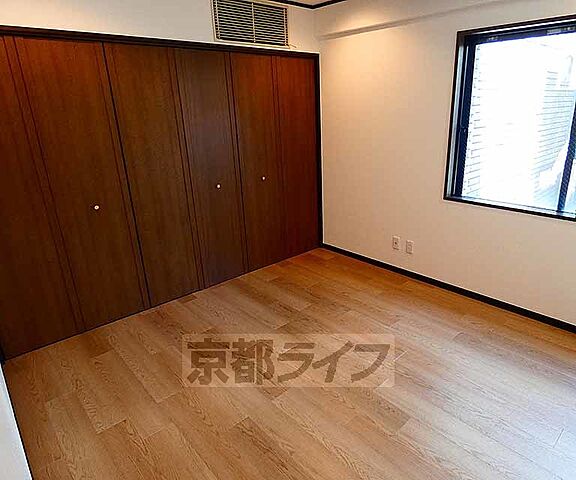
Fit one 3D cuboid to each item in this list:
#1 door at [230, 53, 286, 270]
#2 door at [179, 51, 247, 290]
[{"bbox_3d":[-0.256,-0.673,3.366,0.497,1.970,0.040,-17,24,-37],"label":"door"},{"bbox_3d":[-0.634,-0.555,3.073,0.487,1.970,0.040,-17,24,-37],"label":"door"}]

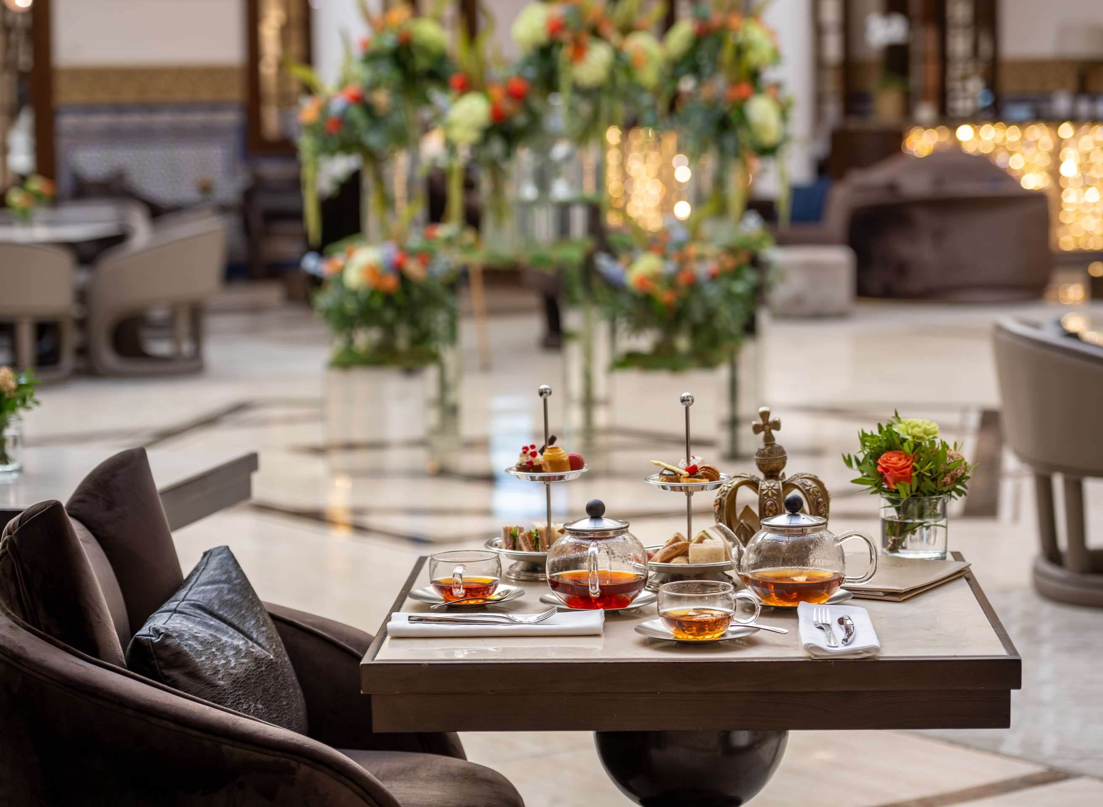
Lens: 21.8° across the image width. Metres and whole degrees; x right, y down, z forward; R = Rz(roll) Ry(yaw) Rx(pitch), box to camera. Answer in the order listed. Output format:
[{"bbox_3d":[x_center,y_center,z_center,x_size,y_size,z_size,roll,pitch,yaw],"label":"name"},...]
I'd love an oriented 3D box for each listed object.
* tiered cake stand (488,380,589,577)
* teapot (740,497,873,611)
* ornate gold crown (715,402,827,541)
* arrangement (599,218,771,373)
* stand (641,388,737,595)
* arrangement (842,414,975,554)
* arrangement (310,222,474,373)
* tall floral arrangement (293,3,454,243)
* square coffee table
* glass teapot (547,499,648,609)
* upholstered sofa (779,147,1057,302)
[{"bbox_3d":[-0.005,0.109,4.115,0.185,0.275,0.185,0,6,3],"label":"tiered cake stand"},{"bbox_3d":[0.323,0.193,3.817,0.220,0.146,0.140,0,6,3],"label":"teapot"},{"bbox_3d":[0.299,0.115,3.881,0.160,0.224,0.160,-1,6,3],"label":"ornate gold crown"},{"bbox_3d":[0.479,-0.409,10.612,0.631,0.531,0.585,-1,6,0],"label":"arrangement"},{"bbox_3d":[0.184,0.112,3.794,0.170,0.255,0.170,-1,6,3],"label":"stand"},{"bbox_3d":[0.494,0.116,3.957,0.184,0.201,0.165,-1,6,3],"label":"arrangement"},{"bbox_3d":[-0.591,-0.402,10.558,0.590,0.511,0.548,-1,6,0],"label":"arrangement"},{"bbox_3d":[-0.720,-1.141,11.600,0.600,0.970,0.650,0,6,3],"label":"tall floral arrangement"},{"bbox_3d":[0.183,0.618,3.698,0.760,0.730,0.746,-1,6,3],"label":"square coffee table"},{"bbox_3d":[0.061,0.198,3.815,0.138,0.143,0.215,-1,6,2],"label":"glass teapot"},{"bbox_3d":[2.355,-1.169,18.640,1.631,0.925,1.350,1,7,16],"label":"upholstered sofa"}]

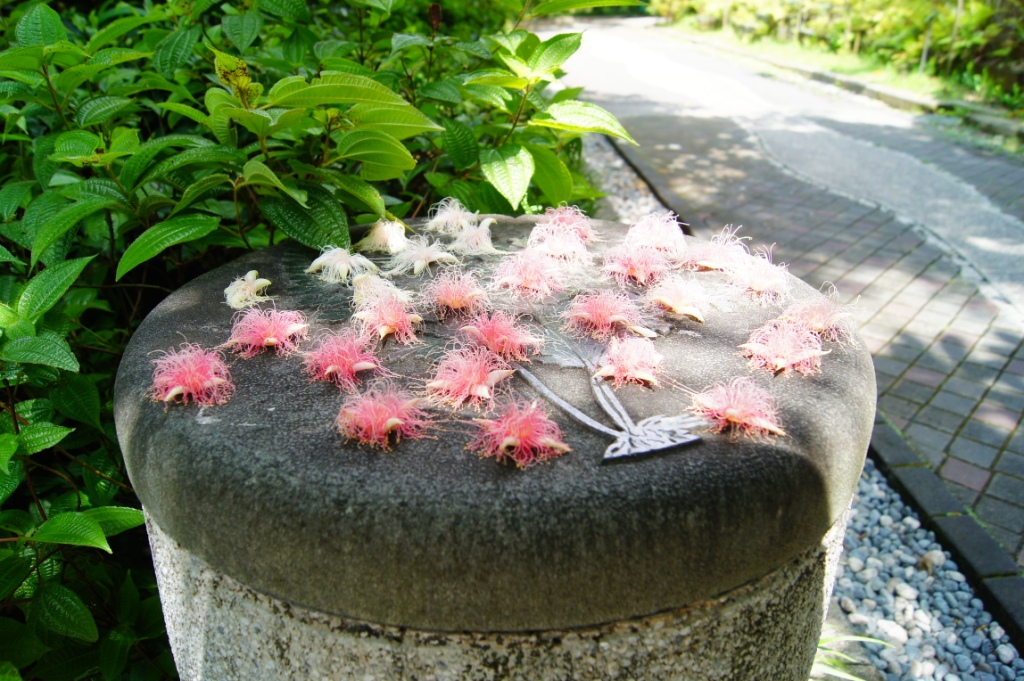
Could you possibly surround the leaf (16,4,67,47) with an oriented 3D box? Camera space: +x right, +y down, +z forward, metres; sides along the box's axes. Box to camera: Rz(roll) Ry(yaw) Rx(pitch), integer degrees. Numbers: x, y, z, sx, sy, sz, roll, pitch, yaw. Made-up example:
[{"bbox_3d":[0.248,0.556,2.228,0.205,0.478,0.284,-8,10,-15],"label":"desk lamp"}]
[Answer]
[{"bbox_3d":[-0.521,-0.348,0.850,0.048,0.016,0.070,-2,65,0],"label":"leaf"}]

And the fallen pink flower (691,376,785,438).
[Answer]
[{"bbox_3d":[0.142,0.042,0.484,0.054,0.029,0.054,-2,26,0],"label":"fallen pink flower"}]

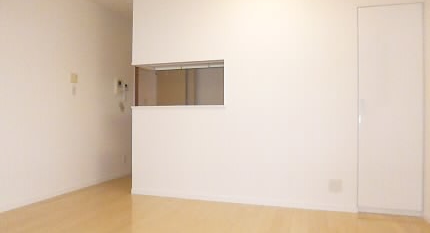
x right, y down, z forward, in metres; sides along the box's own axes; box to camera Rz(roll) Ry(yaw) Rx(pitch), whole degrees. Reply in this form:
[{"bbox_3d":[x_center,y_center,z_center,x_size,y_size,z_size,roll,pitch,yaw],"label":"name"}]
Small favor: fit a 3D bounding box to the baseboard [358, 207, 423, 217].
[{"bbox_3d":[1.645,0.905,2.814,0.540,0.050,0.015,0,0,17],"label":"baseboard"}]

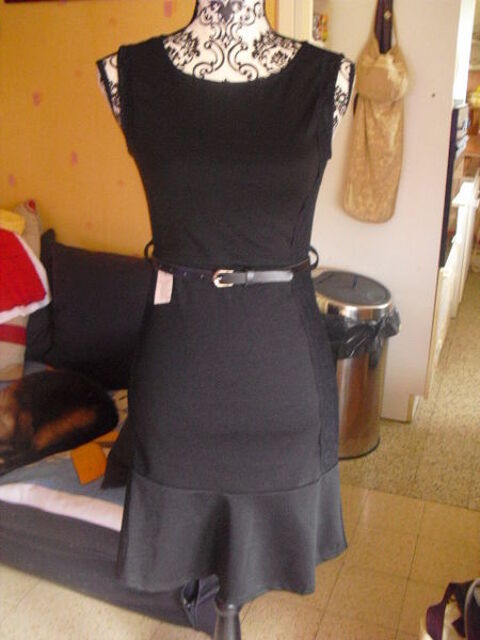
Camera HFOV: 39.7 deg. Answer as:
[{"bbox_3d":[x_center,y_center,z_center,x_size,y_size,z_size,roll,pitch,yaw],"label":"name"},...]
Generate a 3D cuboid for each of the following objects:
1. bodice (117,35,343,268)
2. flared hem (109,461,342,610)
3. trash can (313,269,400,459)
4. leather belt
[{"bbox_3d":[-0.012,-0.245,1.026,0.345,0.335,0.225,0,16,-2],"label":"bodice"},{"bbox_3d":[-0.010,0.357,1.214,0.420,0.200,0.270,0,16,-2],"label":"flared hem"},{"bbox_3d":[0.434,0.189,2.764,0.345,0.690,0.345,0,16,0],"label":"trash can"},{"bbox_3d":[-0.015,-0.097,1.081,0.265,0.042,0.200,0,16,-2],"label":"leather belt"}]

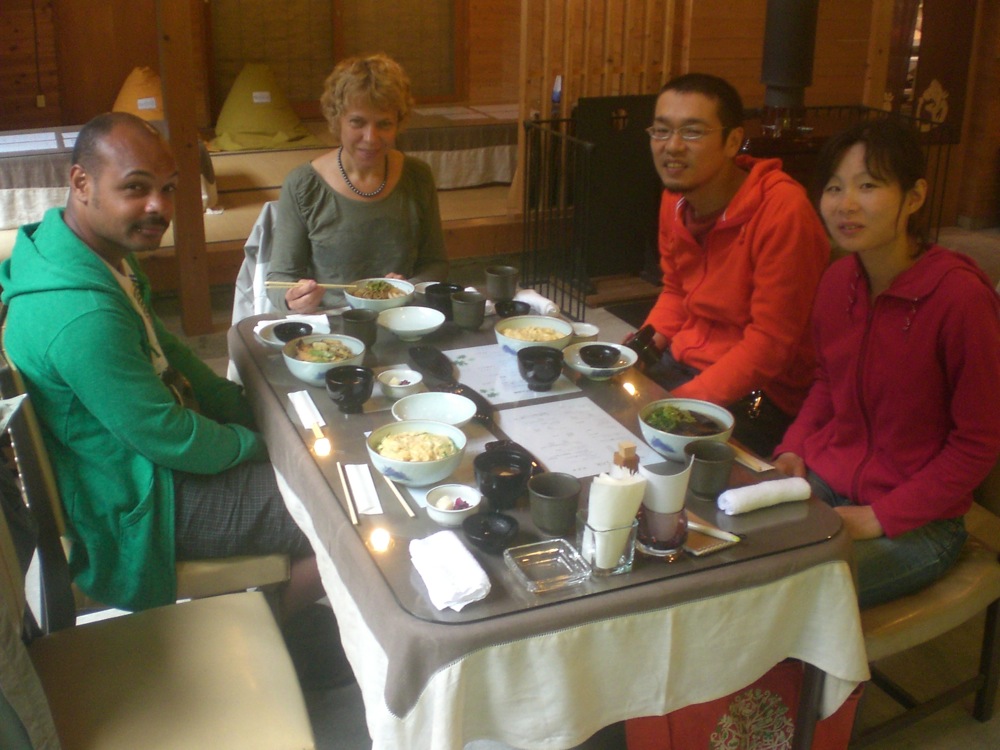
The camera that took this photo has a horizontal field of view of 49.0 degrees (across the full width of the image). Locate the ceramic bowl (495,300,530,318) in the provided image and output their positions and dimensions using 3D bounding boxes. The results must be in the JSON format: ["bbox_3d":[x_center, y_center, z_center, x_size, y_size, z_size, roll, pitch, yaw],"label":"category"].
[{"bbox_3d":[0.029,-0.135,2.427,0.078,0.034,0.078,1,22,0],"label":"ceramic bowl"}]

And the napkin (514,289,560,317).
[{"bbox_3d":[0.080,-0.164,2.503,0.046,0.037,0.135,-15,27,-34],"label":"napkin"}]

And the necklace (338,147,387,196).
[{"bbox_3d":[-0.313,-0.472,2.520,0.118,0.120,0.120,-5,22,-14],"label":"necklace"}]

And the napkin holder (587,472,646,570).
[{"bbox_3d":[0.145,0.191,1.482,0.064,0.132,0.060,-10,24,-24],"label":"napkin holder"}]

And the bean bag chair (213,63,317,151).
[{"bbox_3d":[-1.266,-1.459,5.827,0.540,0.440,0.500,-6,23,-15],"label":"bean bag chair"}]

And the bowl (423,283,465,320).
[{"bbox_3d":[-0.122,-0.162,2.452,0.087,0.064,0.087,0,22,0],"label":"bowl"}]

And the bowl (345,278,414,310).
[{"bbox_3d":[-0.267,-0.160,2.445,0.156,0.064,0.156,-2,22,-6],"label":"bowl"}]

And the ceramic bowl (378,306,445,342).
[{"bbox_3d":[-0.185,-0.098,2.318,0.144,0.044,0.144,0,22,0],"label":"ceramic bowl"}]

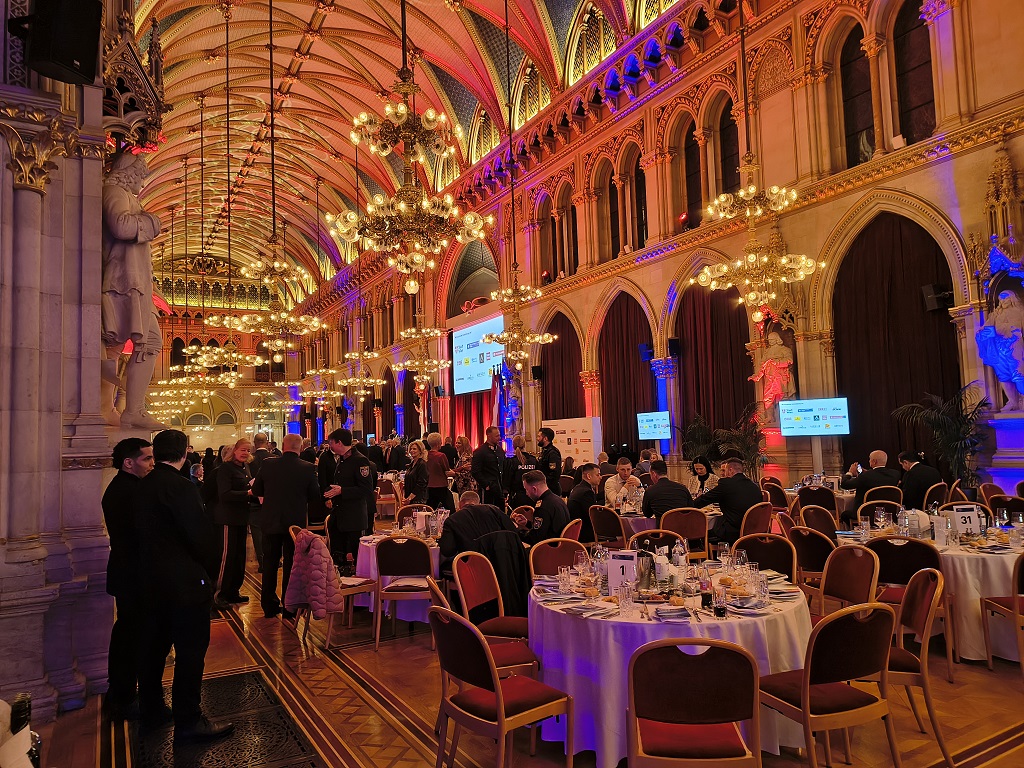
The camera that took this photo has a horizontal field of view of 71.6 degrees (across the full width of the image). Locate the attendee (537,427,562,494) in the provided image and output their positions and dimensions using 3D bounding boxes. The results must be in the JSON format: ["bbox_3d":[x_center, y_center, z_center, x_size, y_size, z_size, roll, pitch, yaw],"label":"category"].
[{"bbox_3d":[0.517,1.437,9.469,0.380,1.720,0.520,-2,-4,-7],"label":"attendee"}]

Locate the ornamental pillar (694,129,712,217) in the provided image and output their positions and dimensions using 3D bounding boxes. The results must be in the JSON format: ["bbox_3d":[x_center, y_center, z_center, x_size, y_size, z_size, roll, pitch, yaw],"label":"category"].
[{"bbox_3d":[5.671,-6.209,20.971,0.420,2.720,0.420,1,-5,-30],"label":"ornamental pillar"}]

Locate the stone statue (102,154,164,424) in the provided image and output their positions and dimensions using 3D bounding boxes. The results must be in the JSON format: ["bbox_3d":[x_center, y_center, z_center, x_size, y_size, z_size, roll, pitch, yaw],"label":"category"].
[{"bbox_3d":[-2.910,-0.725,5.400,0.620,2.127,0.720,0,-5,-29],"label":"stone statue"}]

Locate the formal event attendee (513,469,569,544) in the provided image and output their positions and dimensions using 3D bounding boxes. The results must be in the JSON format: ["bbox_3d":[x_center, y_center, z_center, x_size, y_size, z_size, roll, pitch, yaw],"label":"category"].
[{"bbox_3d":[0.099,1.398,6.017,0.820,1.310,0.540,-2,-4,-2],"label":"formal event attendee"}]

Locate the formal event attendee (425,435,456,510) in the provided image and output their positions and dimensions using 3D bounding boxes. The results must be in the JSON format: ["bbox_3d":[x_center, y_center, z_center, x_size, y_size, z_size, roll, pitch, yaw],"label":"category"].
[{"bbox_3d":[-0.972,1.515,9.716,0.500,1.700,0.420,-5,-6,40],"label":"formal event attendee"}]

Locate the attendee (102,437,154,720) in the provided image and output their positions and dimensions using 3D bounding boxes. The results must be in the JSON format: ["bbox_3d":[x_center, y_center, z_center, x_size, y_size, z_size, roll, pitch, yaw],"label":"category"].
[{"bbox_3d":[-2.428,1.226,4.628,0.500,1.750,0.360,-6,-6,42],"label":"attendee"}]

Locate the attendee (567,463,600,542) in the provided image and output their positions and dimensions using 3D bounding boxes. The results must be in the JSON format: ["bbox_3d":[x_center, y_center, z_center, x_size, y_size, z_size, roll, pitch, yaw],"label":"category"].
[{"bbox_3d":[0.908,1.482,7.456,0.800,1.300,0.520,0,-5,-22],"label":"attendee"}]

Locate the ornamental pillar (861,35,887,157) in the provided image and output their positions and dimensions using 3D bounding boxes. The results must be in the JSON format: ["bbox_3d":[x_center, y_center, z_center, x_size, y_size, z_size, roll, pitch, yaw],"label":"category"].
[{"bbox_3d":[8.408,-6.567,16.273,0.380,2.800,0.380,0,-5,-30],"label":"ornamental pillar"}]

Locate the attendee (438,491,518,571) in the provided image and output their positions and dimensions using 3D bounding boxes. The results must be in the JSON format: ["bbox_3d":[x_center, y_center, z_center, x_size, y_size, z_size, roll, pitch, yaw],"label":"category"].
[{"bbox_3d":[-0.263,1.487,5.760,0.580,1.180,0.850,1,-5,-34],"label":"attendee"}]

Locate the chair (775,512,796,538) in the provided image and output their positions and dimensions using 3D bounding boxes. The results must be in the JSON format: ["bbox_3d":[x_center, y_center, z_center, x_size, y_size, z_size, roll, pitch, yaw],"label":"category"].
[{"bbox_3d":[2.563,1.569,6.091,0.550,0.900,0.470,-4,-5,24],"label":"chair"}]

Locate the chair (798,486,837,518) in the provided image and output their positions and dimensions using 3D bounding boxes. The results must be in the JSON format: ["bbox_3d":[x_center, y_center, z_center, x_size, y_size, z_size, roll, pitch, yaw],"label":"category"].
[{"bbox_3d":[4.071,1.795,9.404,0.460,0.900,0.530,-4,-5,22],"label":"chair"}]

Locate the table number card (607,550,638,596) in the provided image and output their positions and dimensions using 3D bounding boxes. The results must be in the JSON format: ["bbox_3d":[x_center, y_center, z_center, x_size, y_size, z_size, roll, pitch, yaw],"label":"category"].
[{"bbox_3d":[0.604,1.034,3.879,0.158,0.241,0.060,-3,-4,17],"label":"table number card"}]

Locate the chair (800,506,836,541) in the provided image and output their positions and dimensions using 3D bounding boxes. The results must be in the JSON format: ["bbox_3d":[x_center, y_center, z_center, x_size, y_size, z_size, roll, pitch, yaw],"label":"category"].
[{"bbox_3d":[3.000,1.564,6.356,0.460,0.885,0.560,1,-5,-34],"label":"chair"}]

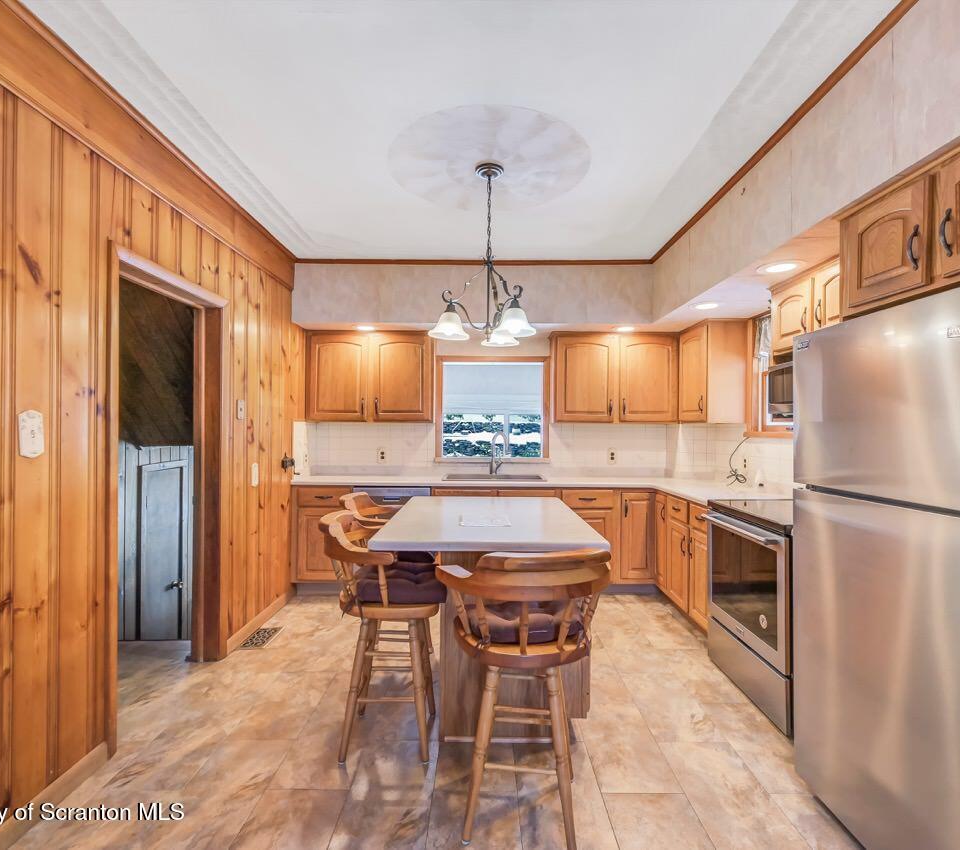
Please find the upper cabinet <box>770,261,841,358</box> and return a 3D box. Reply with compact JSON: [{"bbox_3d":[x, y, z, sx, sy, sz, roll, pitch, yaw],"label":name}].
[{"bbox_3d":[1.912,-0.615,2.595,0.320,0.390,0.765,0,0,0],"label":"upper cabinet"}]

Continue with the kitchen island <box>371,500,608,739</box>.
[{"bbox_3d":[0.038,0.915,2.552,0.939,0.914,1.258,0,0,0],"label":"kitchen island"}]

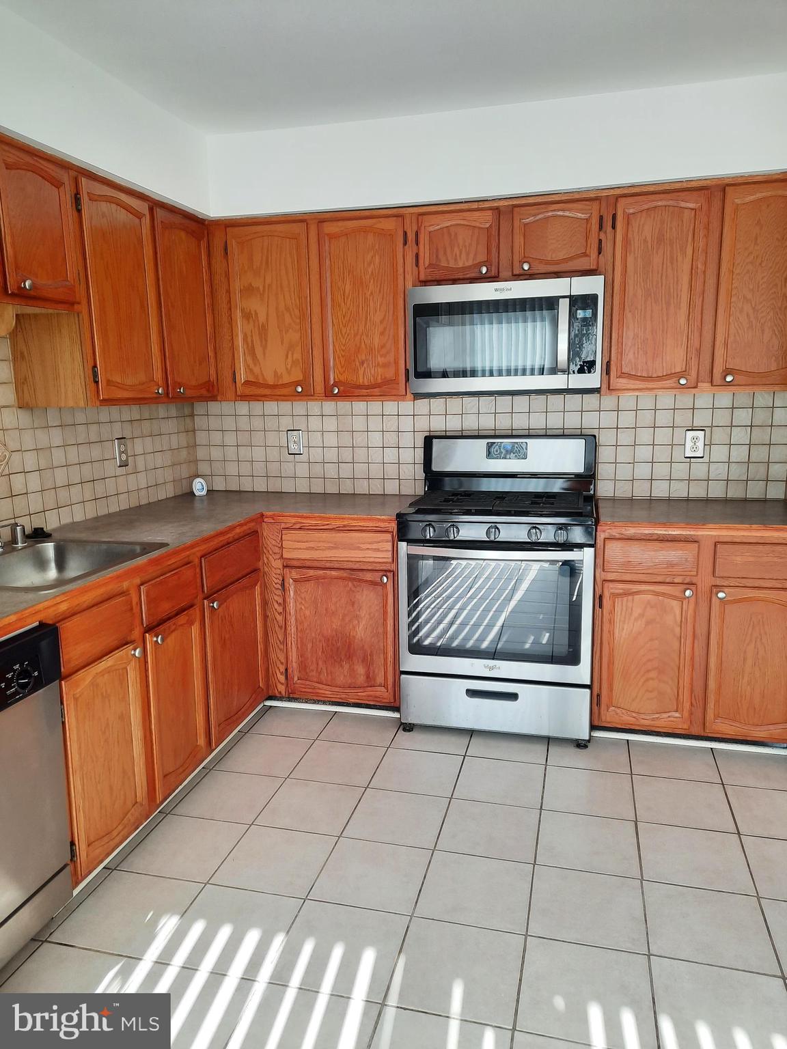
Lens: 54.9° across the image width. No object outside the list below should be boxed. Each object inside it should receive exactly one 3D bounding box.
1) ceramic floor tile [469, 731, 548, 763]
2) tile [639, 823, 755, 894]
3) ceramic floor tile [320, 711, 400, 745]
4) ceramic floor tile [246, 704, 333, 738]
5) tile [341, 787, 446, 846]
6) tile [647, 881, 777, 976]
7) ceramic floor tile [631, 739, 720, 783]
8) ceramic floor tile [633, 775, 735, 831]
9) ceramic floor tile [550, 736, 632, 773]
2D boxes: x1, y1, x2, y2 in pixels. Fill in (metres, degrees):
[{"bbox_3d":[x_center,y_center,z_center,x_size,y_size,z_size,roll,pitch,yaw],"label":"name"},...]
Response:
[{"bbox_3d":[0.467,0.880,3.039,0.303,0.010,0.303,2,11,14],"label":"ceramic floor tile"},{"bbox_3d":[0.912,1.014,2.310,0.303,0.010,0.303,2,11,14],"label":"tile"},{"bbox_3d":[-0.130,0.863,3.187,0.303,0.010,0.285,2,11,14],"label":"ceramic floor tile"},{"bbox_3d":[-0.426,0.860,3.278,0.304,0.012,0.294,2,11,14],"label":"ceramic floor tile"},{"bbox_3d":[0.018,0.988,2.543,0.304,0.012,0.304,2,11,14],"label":"tile"},{"bbox_3d":[0.835,1.071,2.020,0.303,0.010,0.303,2,11,14],"label":"tile"},{"bbox_3d":[1.063,0.904,2.882,0.303,0.010,0.280,2,11,14],"label":"ceramic floor tile"},{"bbox_3d":[0.988,0.958,2.601,0.303,0.010,0.303,2,11,14],"label":"ceramic floor tile"},{"bbox_3d":[0.767,0.897,2.972,0.304,0.012,0.294,2,11,14],"label":"ceramic floor tile"}]

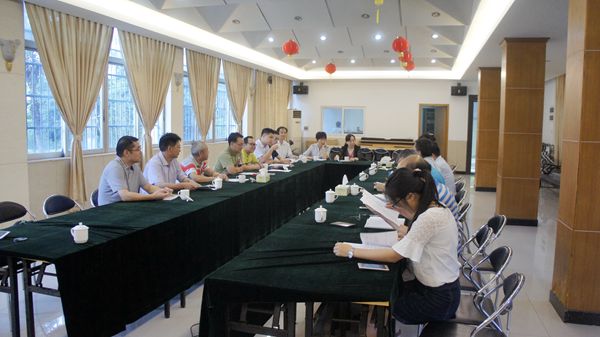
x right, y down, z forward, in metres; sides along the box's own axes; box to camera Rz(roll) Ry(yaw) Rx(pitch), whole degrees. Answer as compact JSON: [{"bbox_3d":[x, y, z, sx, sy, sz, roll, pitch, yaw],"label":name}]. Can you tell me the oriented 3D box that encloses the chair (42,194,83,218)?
[{"bbox_3d":[-2.167,0.658,4.224,0.480,0.790,0.450,2,6,17],"label":"chair"}]

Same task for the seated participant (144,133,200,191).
[{"bbox_3d":[-1.389,0.285,4.793,0.800,1.340,0.520,2,6,17],"label":"seated participant"}]

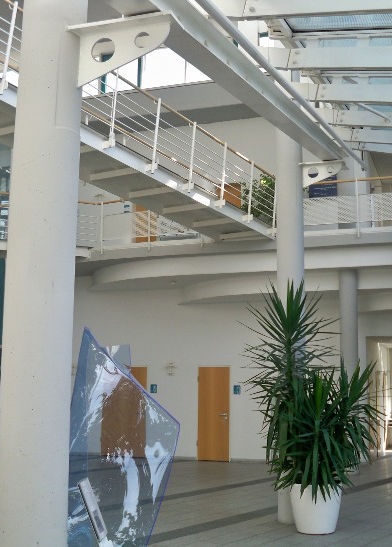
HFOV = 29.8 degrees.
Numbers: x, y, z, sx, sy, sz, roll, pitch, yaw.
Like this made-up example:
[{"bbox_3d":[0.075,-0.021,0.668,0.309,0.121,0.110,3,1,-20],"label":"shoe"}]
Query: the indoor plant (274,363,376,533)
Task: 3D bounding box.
[{"bbox_3d":[1.495,2.038,8.740,1.200,1.930,1.150,0,-9,0],"label":"indoor plant"}]

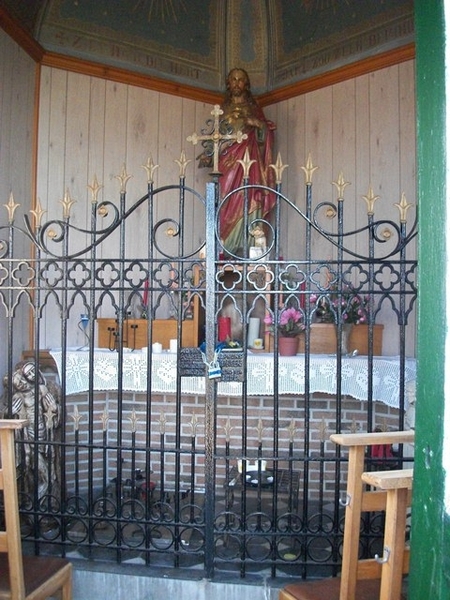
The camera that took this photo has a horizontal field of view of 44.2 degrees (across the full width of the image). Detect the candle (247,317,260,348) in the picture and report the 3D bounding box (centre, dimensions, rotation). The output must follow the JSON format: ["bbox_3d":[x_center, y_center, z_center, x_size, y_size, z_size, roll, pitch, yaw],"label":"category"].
[{"bbox_3d":[0.195,0.223,3.720,0.073,0.205,0.073,1,0,6],"label":"candle"}]

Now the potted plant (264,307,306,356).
[{"bbox_3d":[0.393,0.204,3.600,0.260,0.320,0.250,1,0,6],"label":"potted plant"}]

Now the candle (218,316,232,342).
[{"bbox_3d":[-0.001,0.211,3.720,0.084,0.195,0.084,1,0,6],"label":"candle"}]

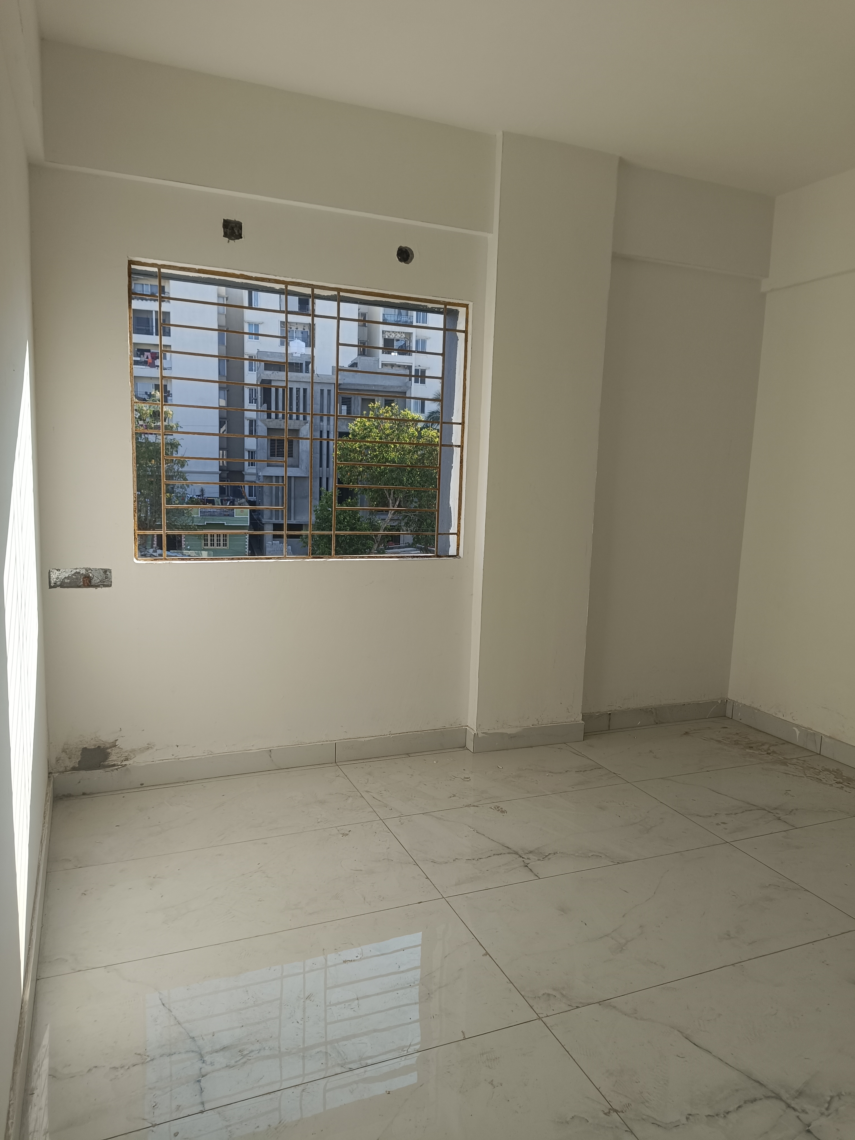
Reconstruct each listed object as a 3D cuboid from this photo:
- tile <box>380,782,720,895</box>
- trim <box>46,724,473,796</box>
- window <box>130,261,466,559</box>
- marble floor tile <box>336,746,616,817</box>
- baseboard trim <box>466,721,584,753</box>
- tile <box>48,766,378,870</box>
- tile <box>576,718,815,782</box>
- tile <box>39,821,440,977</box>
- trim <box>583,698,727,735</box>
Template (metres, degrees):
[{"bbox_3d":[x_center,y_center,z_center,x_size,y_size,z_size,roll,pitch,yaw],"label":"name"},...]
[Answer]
[{"bbox_3d":[0.492,1.030,3.094,1.200,0.014,0.600,-1,8,-23],"label":"tile"},{"bbox_3d":[-0.670,0.864,3.617,1.883,0.101,0.015,-1,8,-23],"label":"trim"},{"bbox_3d":[-0.510,-0.641,3.486,1.496,1.192,0.028,-1,8,-23],"label":"window"},{"bbox_3d":[0.258,0.950,3.642,1.200,0.014,0.603,-1,8,-23],"label":"marble floor tile"},{"bbox_3d":[0.511,0.846,4.061,0.643,0.100,0.084,-1,8,-23],"label":"baseboard trim"},{"bbox_3d":[-0.847,0.974,3.174,1.200,0.014,0.605,-1,8,-23],"label":"tile"},{"bbox_3d":[1.357,0.926,4.111,1.190,0.014,0.605,-1,8,-23],"label":"tile"},{"bbox_3d":[-0.612,1.054,2.625,1.200,0.014,0.600,-1,8,-23],"label":"tile"},{"bbox_3d":[1.276,0.820,4.436,1.070,0.107,0.015,-1,8,-23],"label":"trim"}]

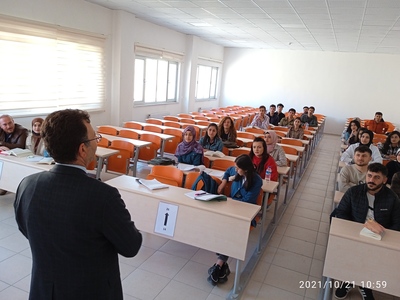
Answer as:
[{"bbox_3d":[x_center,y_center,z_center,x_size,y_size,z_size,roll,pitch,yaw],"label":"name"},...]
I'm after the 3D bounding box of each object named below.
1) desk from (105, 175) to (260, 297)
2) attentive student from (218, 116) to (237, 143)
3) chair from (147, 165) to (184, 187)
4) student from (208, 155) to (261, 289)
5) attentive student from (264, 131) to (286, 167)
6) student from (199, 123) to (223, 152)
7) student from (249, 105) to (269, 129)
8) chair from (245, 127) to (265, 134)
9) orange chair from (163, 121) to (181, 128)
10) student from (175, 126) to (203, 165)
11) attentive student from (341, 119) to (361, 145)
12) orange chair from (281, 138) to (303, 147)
[{"bbox_3d":[-0.235,0.816,3.303,1.580,0.775,0.380,10,14,23],"label":"desk"},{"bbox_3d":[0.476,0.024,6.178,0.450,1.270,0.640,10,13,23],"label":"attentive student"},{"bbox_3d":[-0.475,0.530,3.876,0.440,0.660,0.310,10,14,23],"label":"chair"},{"bbox_3d":[0.340,0.651,3.252,0.500,1.190,0.750,14,16,37],"label":"student"},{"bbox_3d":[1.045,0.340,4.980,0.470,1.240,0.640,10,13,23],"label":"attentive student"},{"bbox_3d":[0.136,0.202,5.107,0.480,1.220,0.610,10,14,23],"label":"student"},{"bbox_3d":[1.483,-0.435,8.229,0.520,1.330,0.750,9,13,23],"label":"student"},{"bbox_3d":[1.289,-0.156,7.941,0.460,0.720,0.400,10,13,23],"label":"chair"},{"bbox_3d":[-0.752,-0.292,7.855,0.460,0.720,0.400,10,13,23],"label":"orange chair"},{"bbox_3d":[-0.214,0.321,4.381,0.500,1.260,0.620,10,14,23],"label":"student"},{"bbox_3d":[3.098,0.064,6.602,0.490,1.270,0.620,10,14,23],"label":"attentive student"},{"bbox_3d":[1.836,0.059,6.574,0.460,0.530,0.280,9,13,23],"label":"orange chair"}]

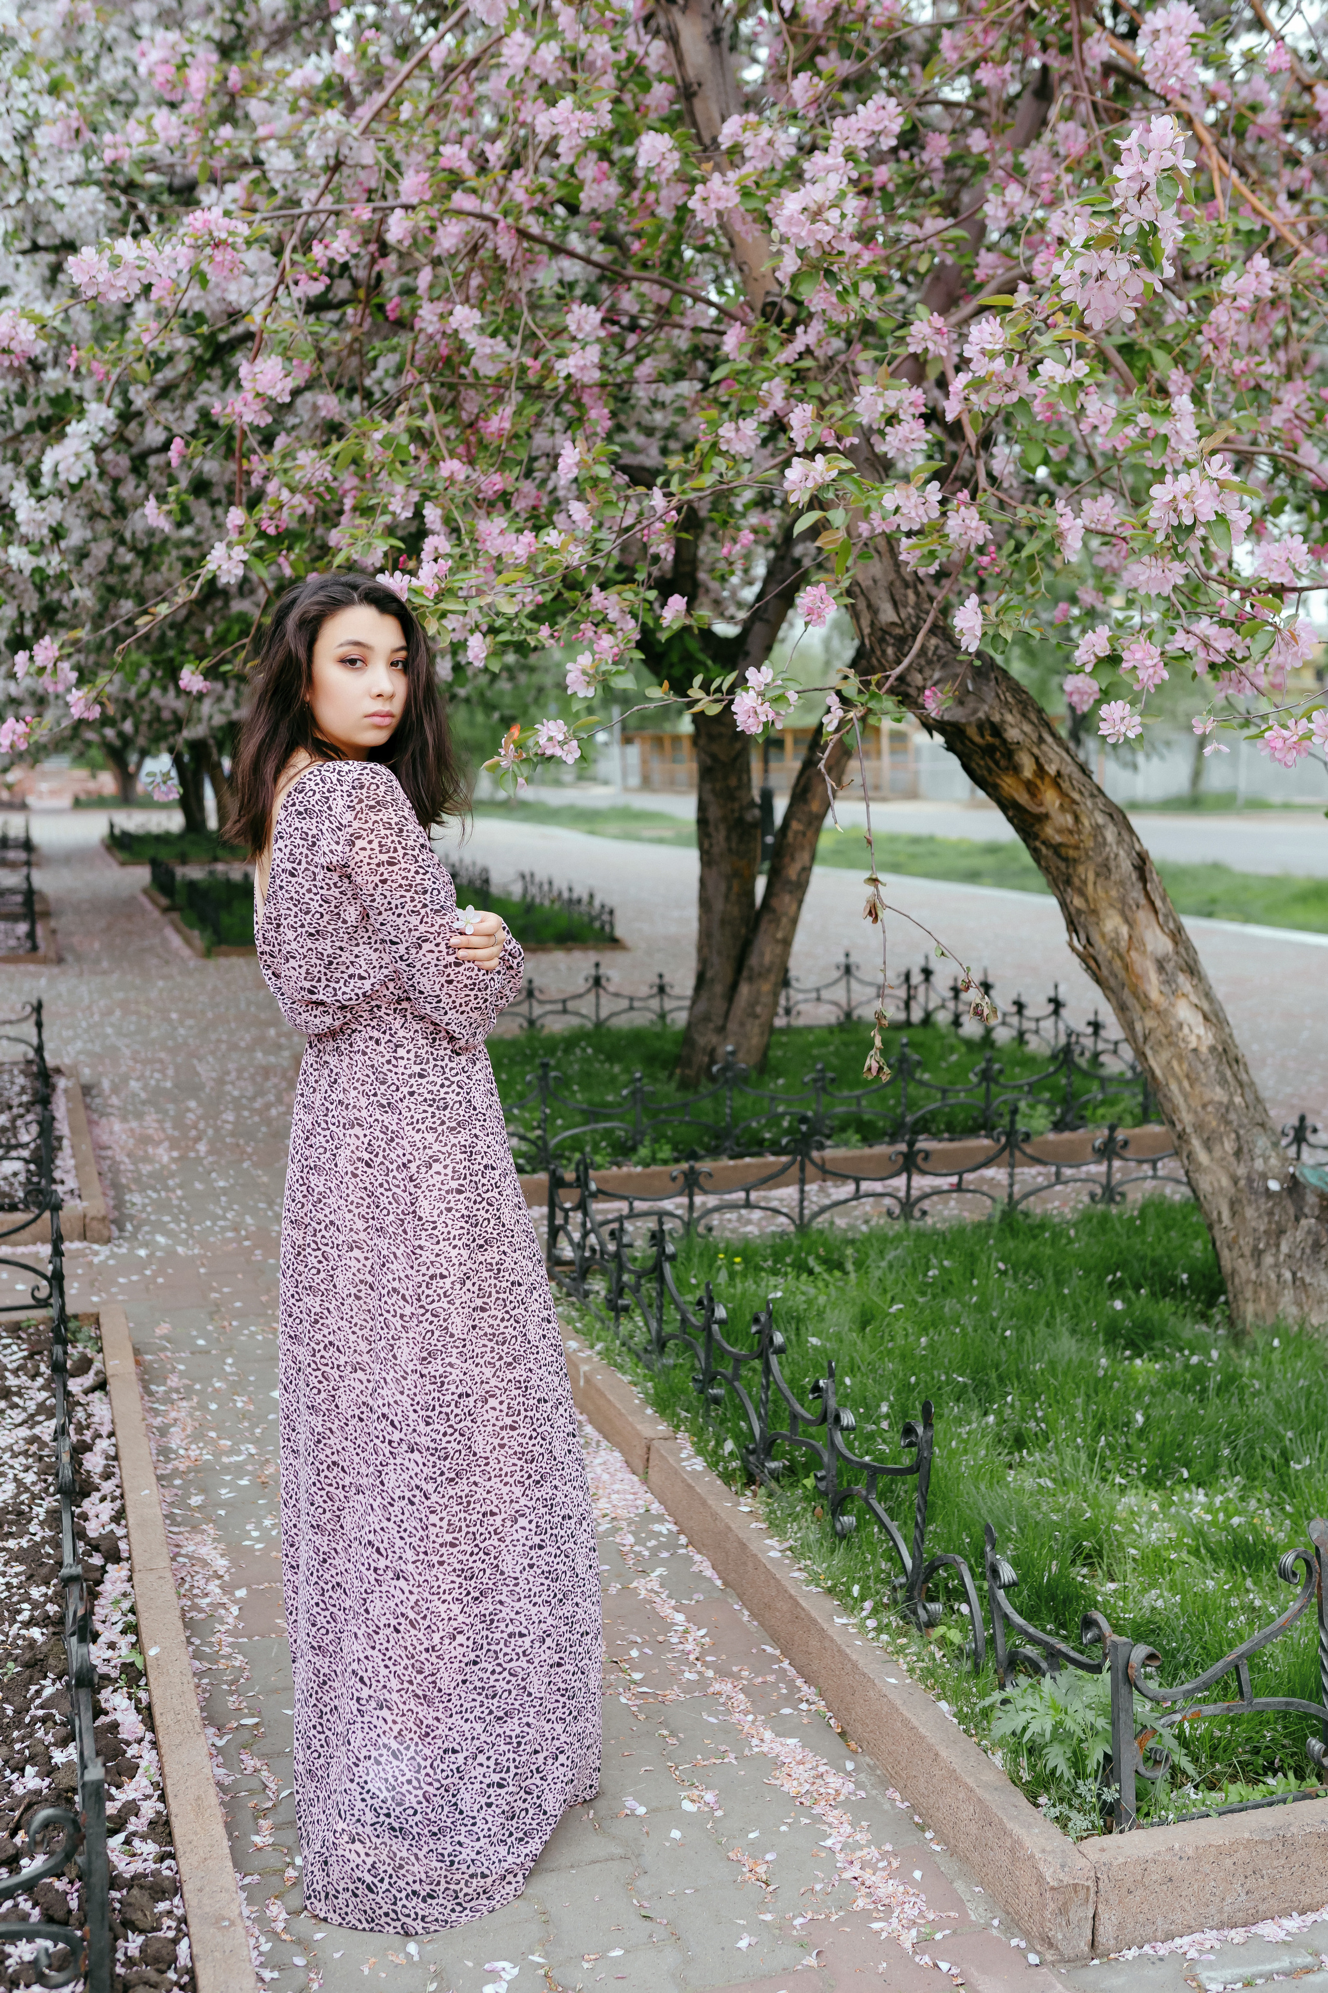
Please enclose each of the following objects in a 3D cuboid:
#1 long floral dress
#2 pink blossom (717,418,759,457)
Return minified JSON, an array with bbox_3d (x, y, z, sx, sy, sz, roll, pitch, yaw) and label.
[{"bbox_3d":[-0.301,0.412,2.513,0.420,1.434,0.430,-3,8,-25],"label":"long floral dress"},{"bbox_3d":[0.134,-1.010,3.500,0.076,0.070,0.062,0,7,0],"label":"pink blossom"}]

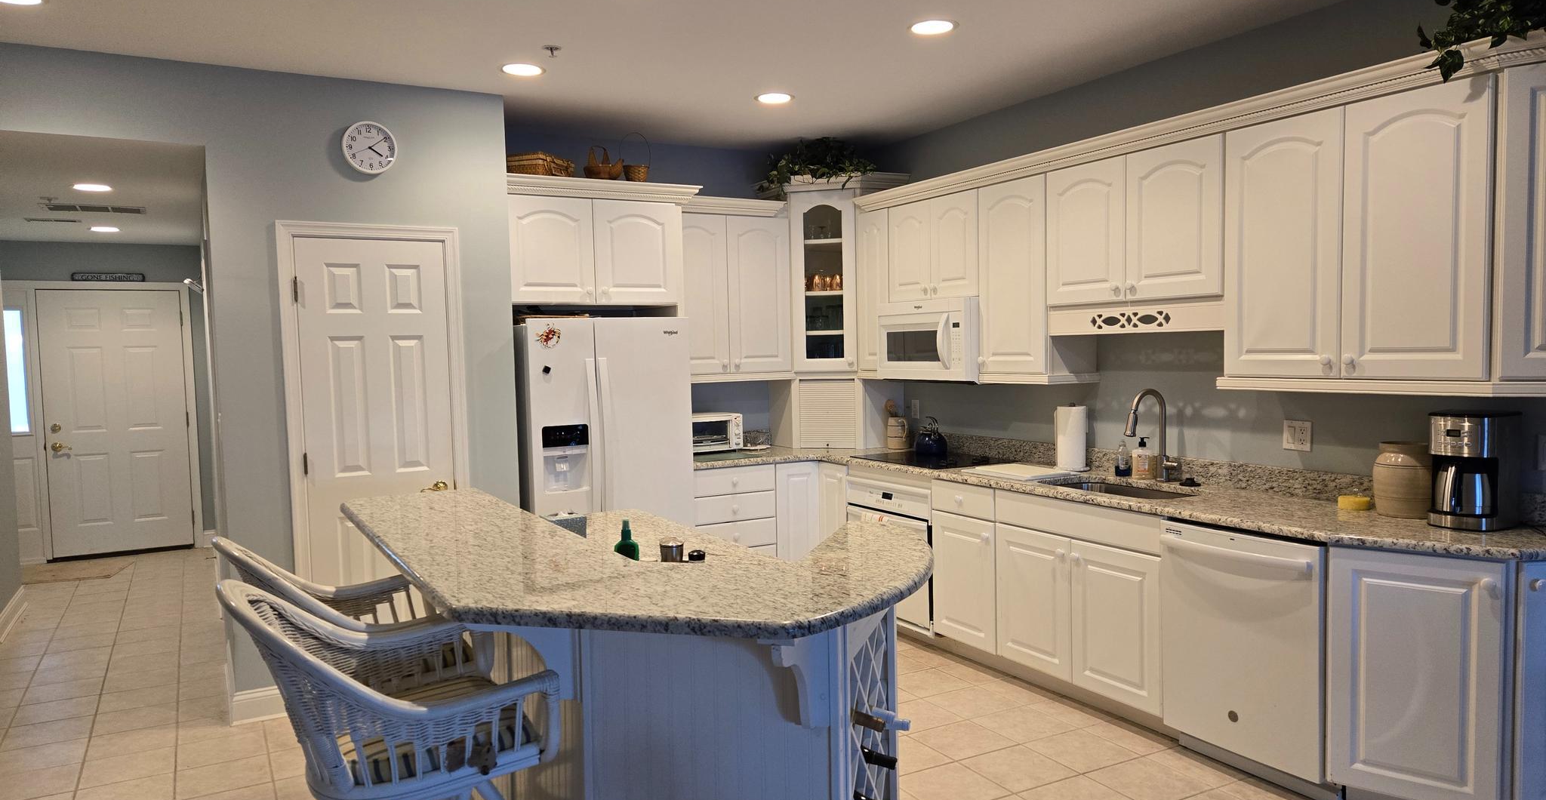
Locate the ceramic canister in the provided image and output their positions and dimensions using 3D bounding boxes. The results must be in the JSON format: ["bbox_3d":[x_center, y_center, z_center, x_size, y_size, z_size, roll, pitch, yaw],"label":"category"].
[{"bbox_3d":[2.146,0.265,3.458,0.210,0.242,0.210,-3,3,-29],"label":"ceramic canister"}]

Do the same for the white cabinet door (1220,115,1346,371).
[{"bbox_3d":[1.831,-0.537,3.685,0.025,0.918,0.450,-3,3,-30],"label":"white cabinet door"}]

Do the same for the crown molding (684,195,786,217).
[{"bbox_3d":[-0.258,-1.098,5.870,0.730,0.094,0.078,-3,3,-29],"label":"crown molding"}]

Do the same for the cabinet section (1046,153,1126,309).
[{"bbox_3d":[1.354,-0.713,4.429,0.025,0.598,0.453,-3,3,-29],"label":"cabinet section"}]

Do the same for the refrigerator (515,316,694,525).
[{"bbox_3d":[-0.961,0.433,5.381,0.833,1.687,0.850,-3,3,-30],"label":"refrigerator"}]

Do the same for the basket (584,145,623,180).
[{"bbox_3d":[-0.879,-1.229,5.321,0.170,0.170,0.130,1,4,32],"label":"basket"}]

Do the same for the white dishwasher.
[{"bbox_3d":[1.848,0.856,3.713,0.610,0.821,0.616,-3,3,-30],"label":"white dishwasher"}]

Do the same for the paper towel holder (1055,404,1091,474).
[{"bbox_3d":[1.419,0.172,4.864,0.165,0.315,0.165,-3,3,-29],"label":"paper towel holder"}]

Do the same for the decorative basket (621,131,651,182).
[{"bbox_3d":[-0.718,-1.262,5.382,0.165,0.275,0.160,-1,3,-7],"label":"decorative basket"}]

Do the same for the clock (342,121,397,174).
[{"bbox_3d":[-1.753,-1.098,4.467,0.228,0.228,0.040,-3,3,-29],"label":"clock"}]

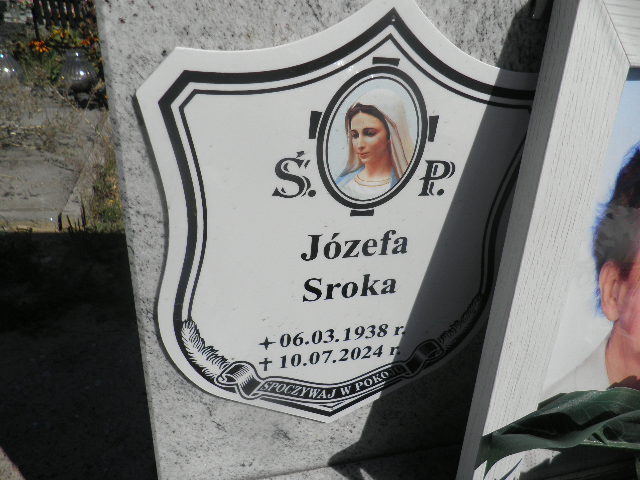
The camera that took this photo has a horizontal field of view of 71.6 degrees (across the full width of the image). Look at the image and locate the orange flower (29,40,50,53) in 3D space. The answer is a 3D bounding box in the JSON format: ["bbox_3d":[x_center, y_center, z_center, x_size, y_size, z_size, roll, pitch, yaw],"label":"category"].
[{"bbox_3d":[-1.264,-0.872,2.000,0.080,0.045,0.070,-11,32,-28],"label":"orange flower"}]

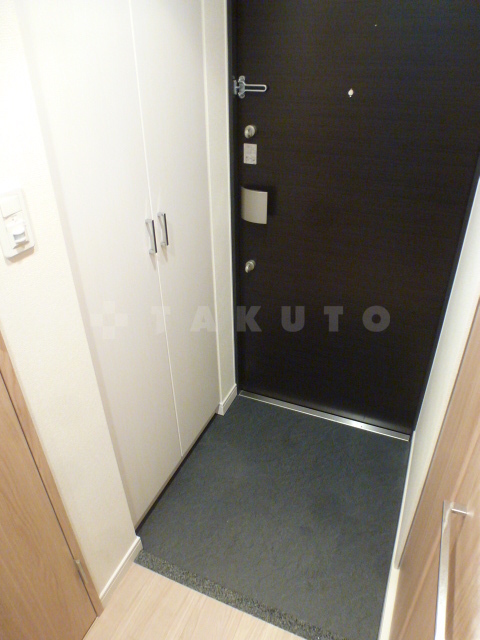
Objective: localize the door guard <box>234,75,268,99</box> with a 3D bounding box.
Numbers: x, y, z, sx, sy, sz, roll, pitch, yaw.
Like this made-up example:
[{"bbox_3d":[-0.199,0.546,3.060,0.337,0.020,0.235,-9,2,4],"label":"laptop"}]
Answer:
[{"bbox_3d":[0.041,-0.843,1.606,0.122,0.073,0.040,12,32,21],"label":"door guard"}]

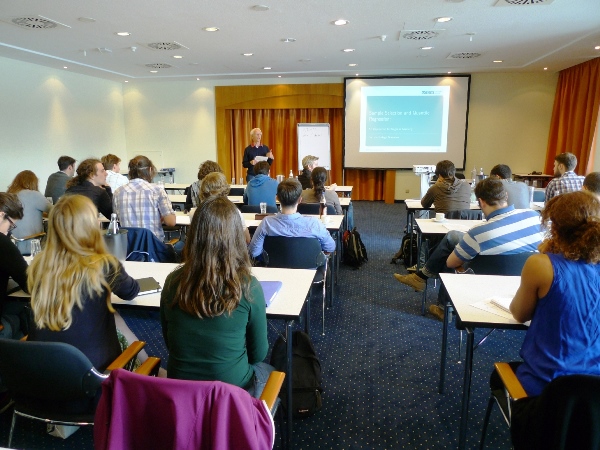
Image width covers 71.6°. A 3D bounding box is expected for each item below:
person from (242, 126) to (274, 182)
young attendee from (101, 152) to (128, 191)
[{"bbox_3d":[-0.805,-0.978,7.963,0.571,1.754,0.428,-2,12,-8],"label":"person"},{"bbox_3d":[-2.203,-0.208,5.214,0.510,1.367,0.734,4,12,21],"label":"young attendee"}]

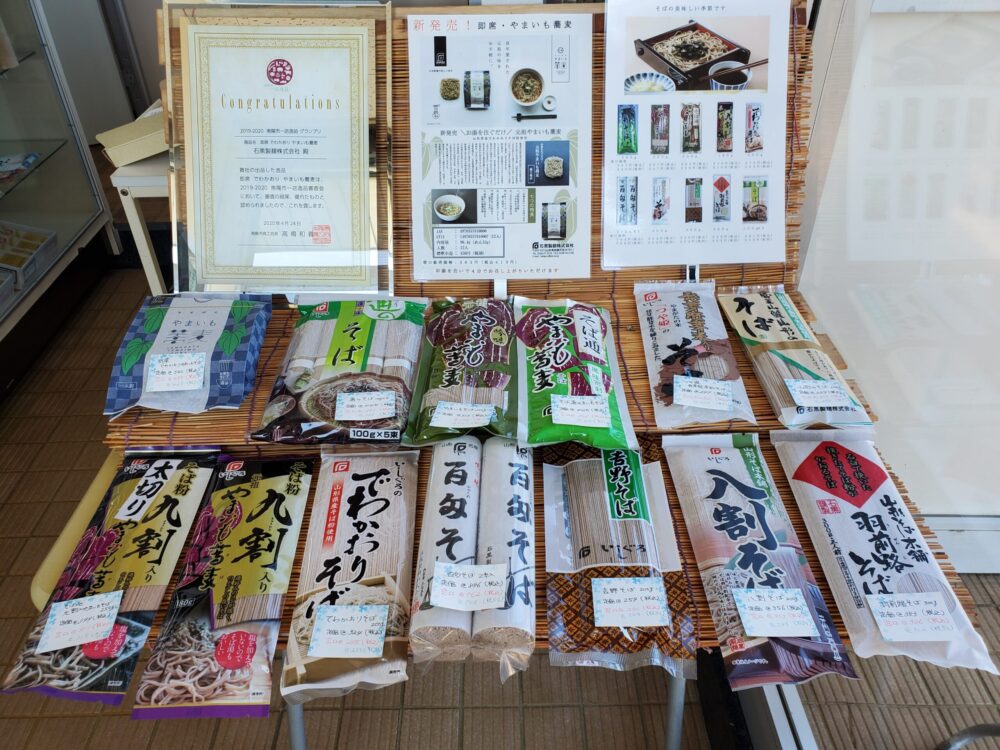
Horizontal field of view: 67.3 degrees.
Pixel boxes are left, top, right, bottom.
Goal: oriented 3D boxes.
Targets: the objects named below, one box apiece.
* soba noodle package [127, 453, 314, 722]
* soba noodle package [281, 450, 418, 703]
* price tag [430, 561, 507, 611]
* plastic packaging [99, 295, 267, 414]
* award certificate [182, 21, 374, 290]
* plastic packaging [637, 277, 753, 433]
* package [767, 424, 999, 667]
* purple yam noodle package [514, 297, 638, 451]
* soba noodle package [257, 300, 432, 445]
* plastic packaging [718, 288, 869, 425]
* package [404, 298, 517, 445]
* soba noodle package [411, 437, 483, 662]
[{"bbox_3d":[-0.210,0.155,0.606,0.092,0.025,0.256,-3,37,-3],"label":"soba noodle package"},{"bbox_3d":[-0.115,0.144,0.619,0.091,0.025,0.247,-3,37,-3],"label":"soba noodle package"},{"bbox_3d":[-0.022,0.153,0.548,0.053,0.002,0.039,1,37,2],"label":"price tag"},{"bbox_3d":[-0.315,-0.026,0.771,0.134,0.044,0.165,-2,48,-2],"label":"plastic packaging"},{"bbox_3d":[-0.257,-0.253,0.882,0.216,0.303,0.010,1,7,3],"label":"award certificate"},{"bbox_3d":[0.199,-0.031,0.790,0.094,0.025,0.262,2,37,4],"label":"plastic packaging"},{"bbox_3d":[0.305,0.130,0.630,0.098,0.030,0.246,2,39,3],"label":"package"},{"bbox_3d":[0.071,-0.008,0.767,0.109,0.028,0.242,0,38,0],"label":"purple yam noodle package"},{"bbox_3d":[-0.155,-0.014,0.763,0.143,0.035,0.241,-1,37,0],"label":"soba noodle package"},{"bbox_3d":[0.297,-0.029,0.783,0.083,0.030,0.240,-1,39,-1],"label":"plastic packaging"},{"bbox_3d":[-0.033,-0.016,0.764,0.098,0.035,0.239,0,37,1],"label":"package"},{"bbox_3d":[-0.041,0.137,0.624,0.045,0.045,0.205,0,38,1],"label":"soba noodle package"}]

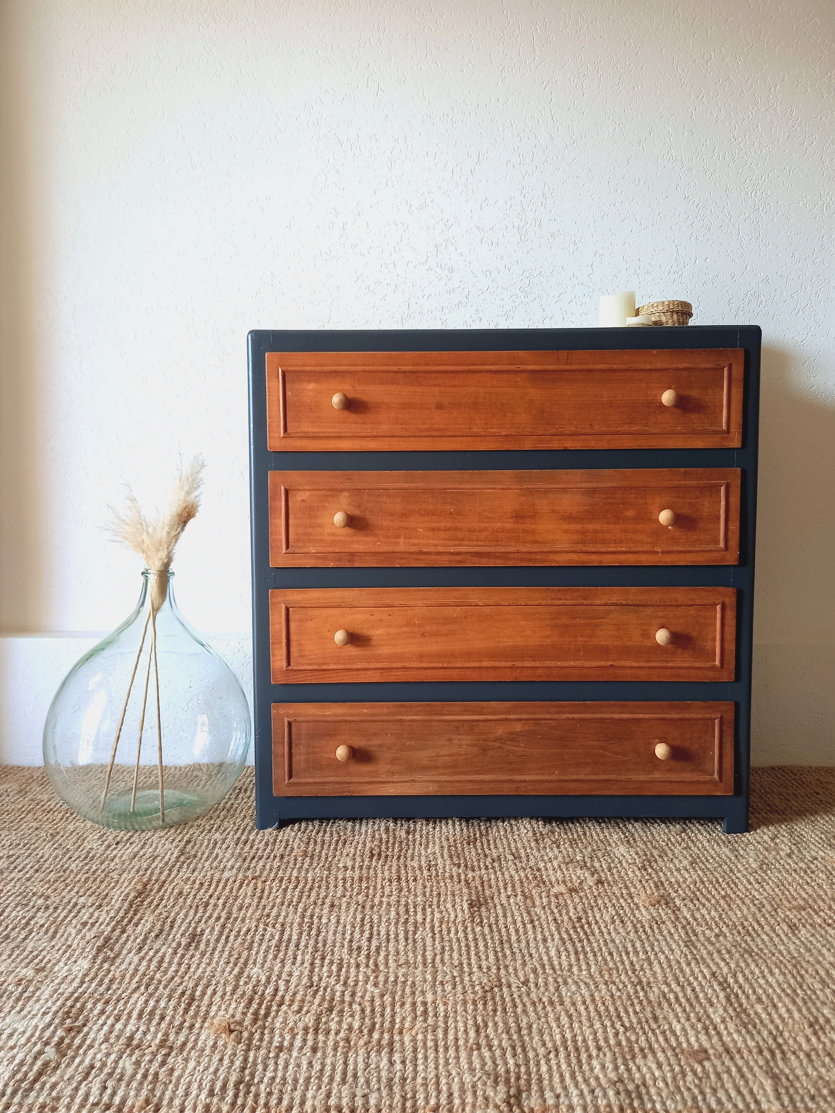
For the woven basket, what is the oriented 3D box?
[{"bbox_3d":[0.482,-0.452,1.582,0.114,0.073,0.114,0,4,1],"label":"woven basket"}]

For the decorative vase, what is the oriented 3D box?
[{"bbox_3d":[-0.522,0.262,1.565,0.381,0.477,0.381,0,4,1],"label":"decorative vase"}]

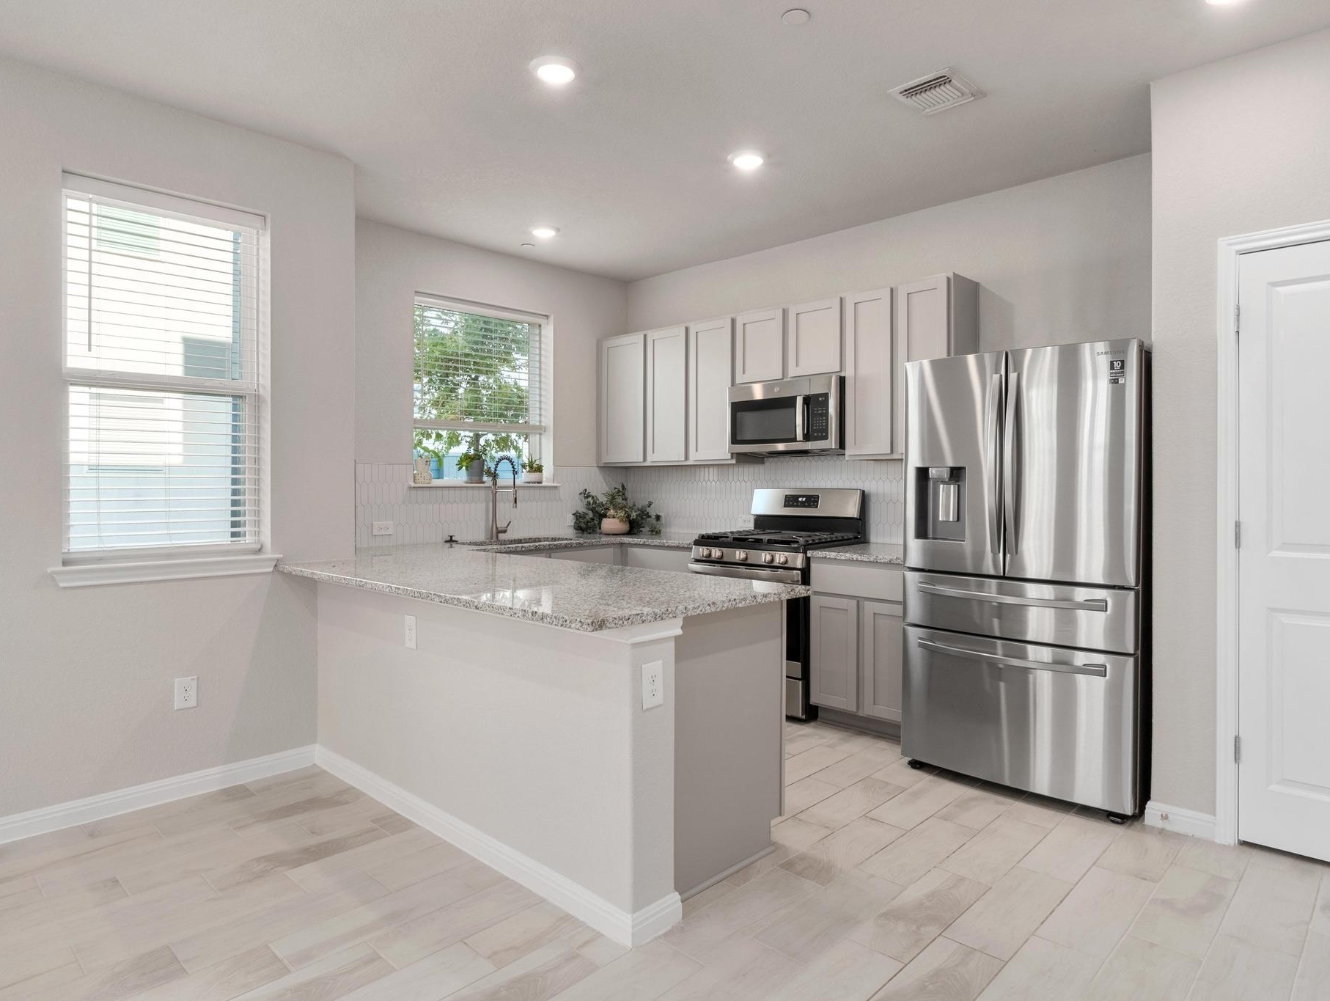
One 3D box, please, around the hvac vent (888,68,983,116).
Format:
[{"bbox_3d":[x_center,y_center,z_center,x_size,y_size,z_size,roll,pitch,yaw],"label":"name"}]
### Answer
[{"bbox_3d":[1.029,-1.544,3.002,0.247,0.020,0.285,1,1,44],"label":"hvac vent"}]

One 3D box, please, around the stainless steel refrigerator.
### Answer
[{"bbox_3d":[1.644,0.302,3.449,0.908,1.775,0.880,1,2,44],"label":"stainless steel refrigerator"}]

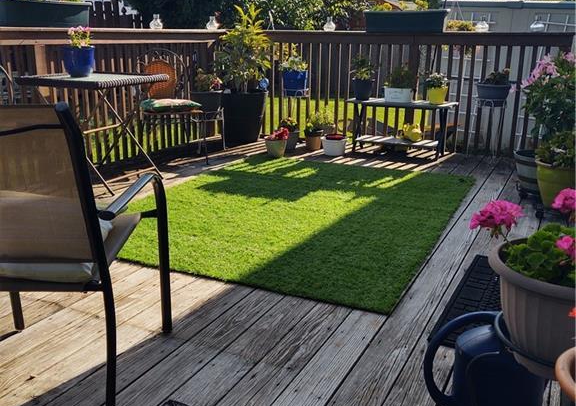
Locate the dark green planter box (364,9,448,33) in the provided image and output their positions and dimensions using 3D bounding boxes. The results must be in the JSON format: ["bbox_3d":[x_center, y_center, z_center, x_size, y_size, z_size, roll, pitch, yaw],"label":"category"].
[{"bbox_3d":[1.072,-1.644,5.434,0.740,0.200,0.210,8,17,24],"label":"dark green planter box"}]

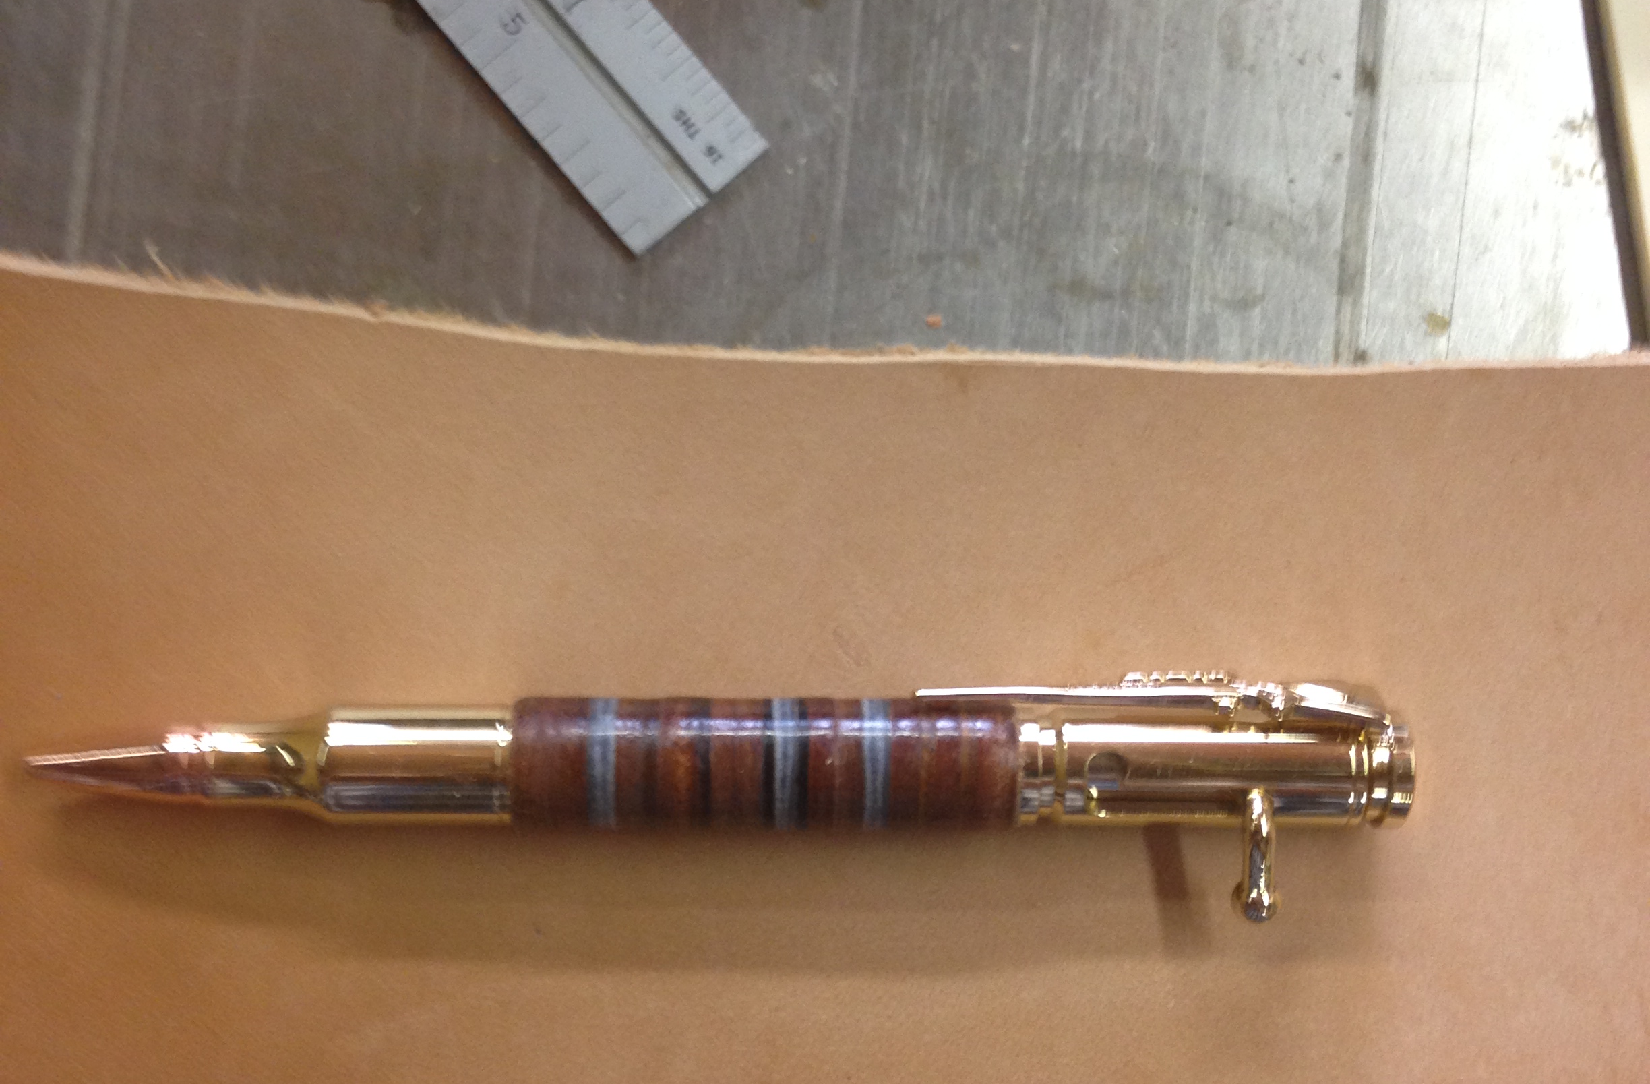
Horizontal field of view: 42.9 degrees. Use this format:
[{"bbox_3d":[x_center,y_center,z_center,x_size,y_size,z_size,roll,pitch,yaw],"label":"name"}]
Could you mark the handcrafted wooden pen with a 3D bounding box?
[{"bbox_3d":[-0.011,0.025,0.208,0.137,0.017,0.024,0,92,-1],"label":"handcrafted wooden pen"}]

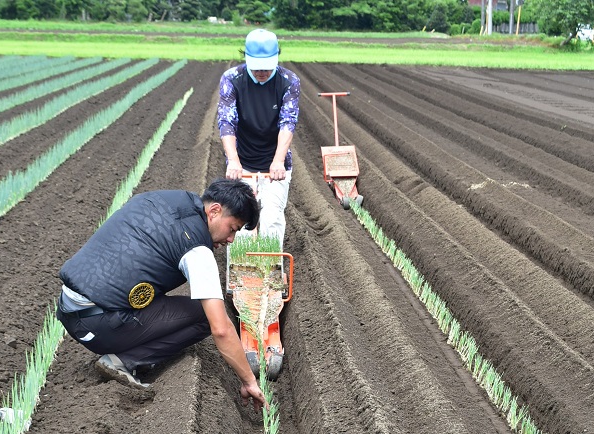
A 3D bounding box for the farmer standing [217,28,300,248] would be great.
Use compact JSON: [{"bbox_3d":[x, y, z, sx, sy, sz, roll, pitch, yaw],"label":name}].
[{"bbox_3d":[-0.216,-0.247,6.347,0.470,1.580,0.480,0,10,-2],"label":"farmer standing"}]

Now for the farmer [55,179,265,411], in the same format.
[{"bbox_3d":[-0.565,0.285,4.784,0.860,0.920,0.600,1,10,5],"label":"farmer"}]

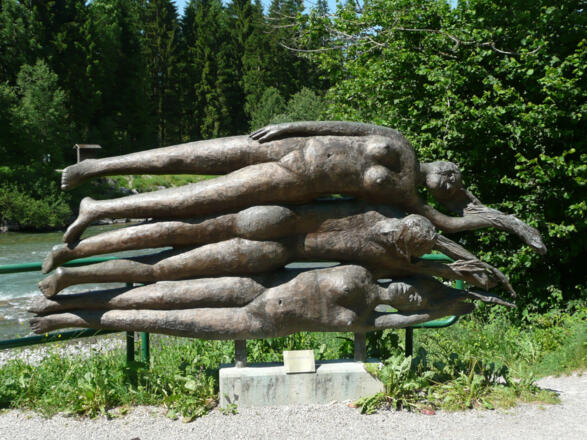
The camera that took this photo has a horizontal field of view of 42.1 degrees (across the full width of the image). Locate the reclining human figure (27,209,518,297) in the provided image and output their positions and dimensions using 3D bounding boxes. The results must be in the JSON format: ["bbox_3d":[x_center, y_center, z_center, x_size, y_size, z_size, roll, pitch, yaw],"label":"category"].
[{"bbox_3d":[-0.047,0.242,5.872,3.640,0.630,0.500,0,2,-10],"label":"reclining human figure"}]

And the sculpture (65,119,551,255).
[{"bbox_3d":[0.154,-0.240,5.907,3.760,0.970,0.550,0,2,-10],"label":"sculpture"}]

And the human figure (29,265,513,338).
[{"bbox_3d":[-0.083,0.607,5.865,3.680,0.460,0.500,0,2,-10],"label":"human figure"}]

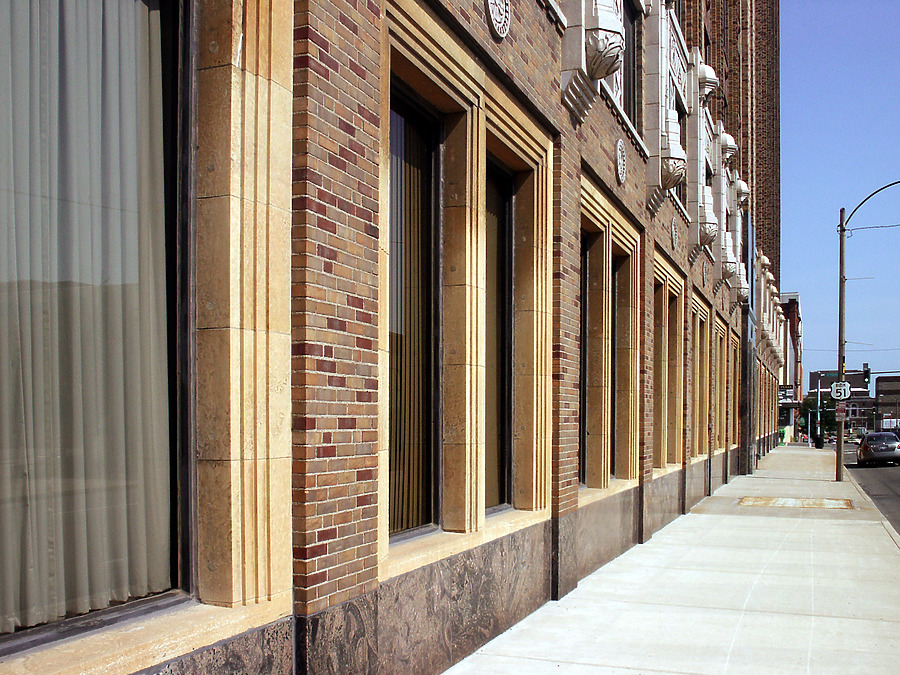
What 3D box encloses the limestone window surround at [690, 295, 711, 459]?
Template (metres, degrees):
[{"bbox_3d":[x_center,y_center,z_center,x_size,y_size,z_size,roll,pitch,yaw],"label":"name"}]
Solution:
[{"bbox_3d":[5.365,0.863,20.083,0.300,3.530,3.700,-2,-5,22],"label":"limestone window surround"}]

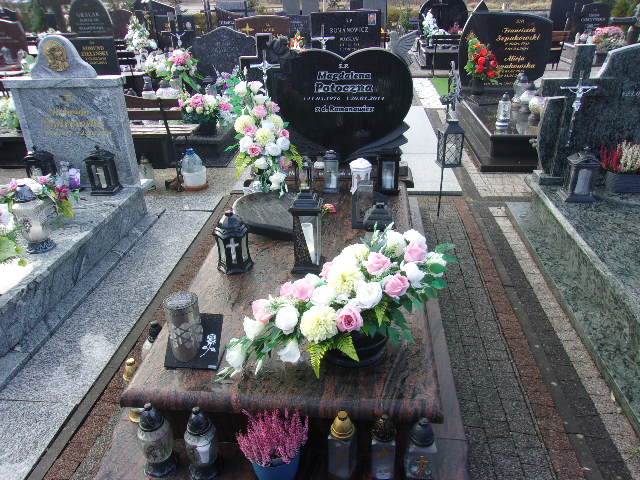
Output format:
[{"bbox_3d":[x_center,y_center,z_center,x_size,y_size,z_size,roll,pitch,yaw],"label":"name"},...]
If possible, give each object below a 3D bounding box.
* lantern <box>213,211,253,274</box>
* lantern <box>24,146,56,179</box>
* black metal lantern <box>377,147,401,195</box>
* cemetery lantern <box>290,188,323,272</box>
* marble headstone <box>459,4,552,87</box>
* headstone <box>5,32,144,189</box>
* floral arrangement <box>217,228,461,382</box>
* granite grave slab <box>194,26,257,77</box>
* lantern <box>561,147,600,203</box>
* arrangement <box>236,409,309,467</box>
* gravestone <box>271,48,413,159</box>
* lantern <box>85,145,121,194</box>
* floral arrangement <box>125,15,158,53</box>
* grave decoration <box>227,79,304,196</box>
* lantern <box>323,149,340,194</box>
[{"bbox_3d":[-0.406,-0.007,2.344,0.185,0.287,0.170,-3,27,-5],"label":"lantern"},{"bbox_3d":[-1.986,-0.512,3.552,0.200,0.330,0.180,2,27,5],"label":"lantern"},{"bbox_3d":[0.396,-0.423,2.934,0.140,0.280,0.140,2,27,5],"label":"black metal lantern"},{"bbox_3d":[-0.053,-0.056,2.304,0.145,0.400,0.145,2,27,5],"label":"cemetery lantern"},{"bbox_3d":[2.087,-2.200,5.648,1.000,0.890,0.150,2,27,5],"label":"marble headstone"},{"bbox_3d":[-1.639,-0.836,3.312,0.820,0.970,0.140,2,27,5],"label":"headstone"},{"bbox_3d":[0.098,0.219,1.819,0.880,0.350,0.360,-15,30,-25],"label":"floral arrangement"},{"bbox_3d":[-1.182,-2.310,6.190,0.820,0.640,0.110,2,27,5],"label":"granite grave slab"},{"bbox_3d":[1.530,-0.391,2.915,0.190,0.305,0.180,2,27,5],"label":"lantern"},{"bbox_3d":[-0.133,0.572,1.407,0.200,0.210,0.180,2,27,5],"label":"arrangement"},{"bbox_3d":[0.126,-0.844,3.167,0.900,0.690,0.100,2,27,5],"label":"gravestone"},{"bbox_3d":[-1.523,-0.502,3.519,0.200,0.330,0.180,2,27,5],"label":"lantern"},{"bbox_3d":[-2.732,-3.173,7.693,0.500,0.560,0.400,2,27,5],"label":"floral arrangement"},{"bbox_3d":[-0.296,-0.568,2.821,0.420,0.650,0.290,2,27,5],"label":"grave decoration"},{"bbox_3d":[0.070,-0.406,2.933,0.110,0.255,0.110,2,27,5],"label":"lantern"}]

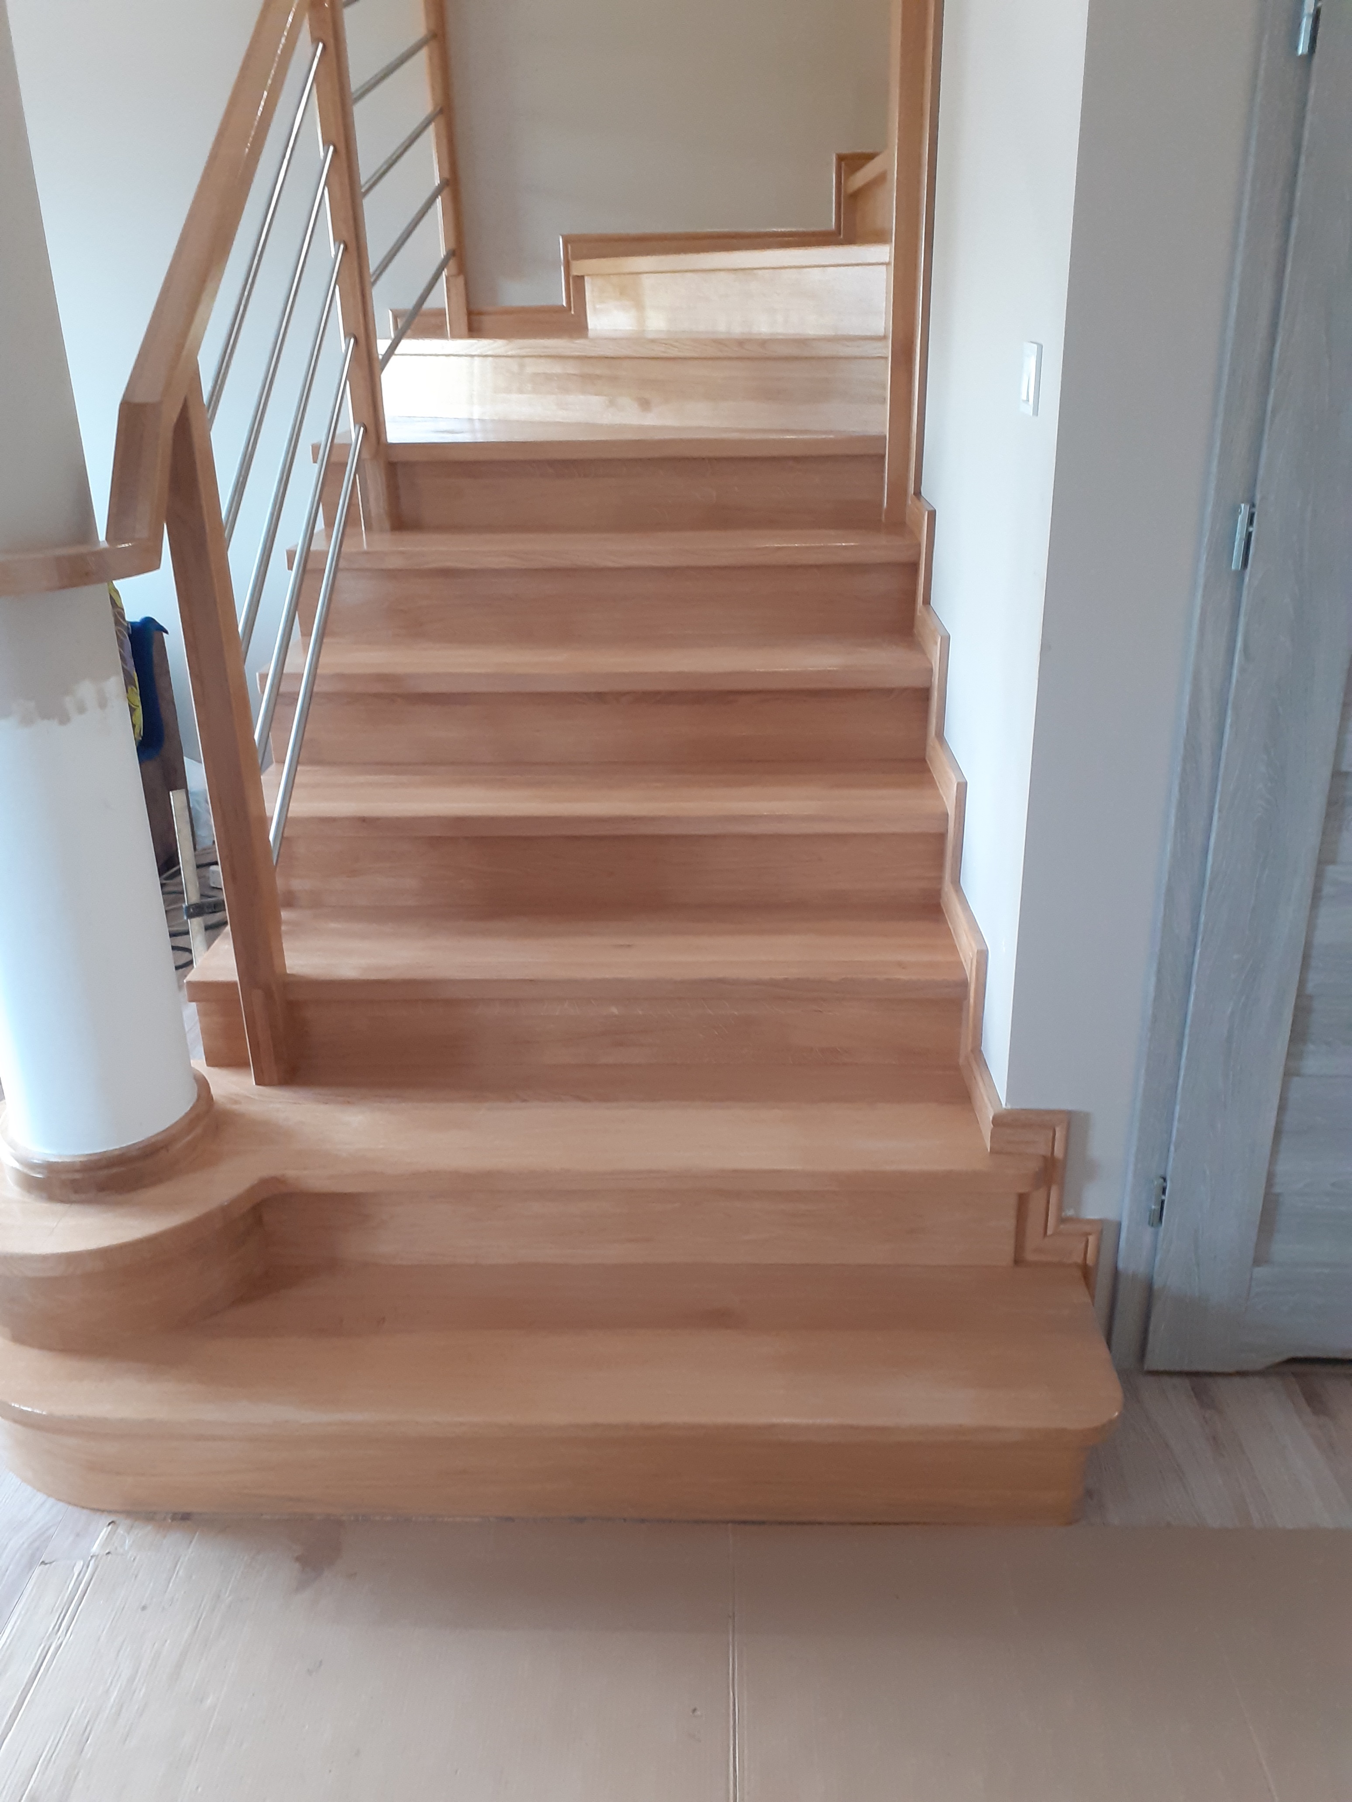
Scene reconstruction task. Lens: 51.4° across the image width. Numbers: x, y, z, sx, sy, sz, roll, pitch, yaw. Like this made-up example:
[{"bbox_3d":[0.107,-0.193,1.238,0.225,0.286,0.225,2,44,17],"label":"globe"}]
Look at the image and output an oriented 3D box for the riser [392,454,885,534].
[{"bbox_3d":[-0.143,-0.854,2.927,1.147,0.142,0.022,0,23,2],"label":"riser"}]

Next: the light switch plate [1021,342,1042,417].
[{"bbox_3d":[0.452,-0.664,1.786,0.012,0.082,0.082,0,23,2],"label":"light switch plate"}]

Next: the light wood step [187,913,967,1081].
[{"bbox_3d":[-0.152,0.145,2.346,1.208,0.177,0.285,0,23,2],"label":"light wood step"}]

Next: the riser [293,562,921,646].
[{"bbox_3d":[-0.140,-0.590,2.759,1.203,0.142,0.022,0,23,2],"label":"riser"}]

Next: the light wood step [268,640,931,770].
[{"bbox_3d":[-0.144,-0.383,2.682,1.208,0.177,0.285,0,23,2],"label":"light wood step"}]

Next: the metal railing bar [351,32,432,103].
[{"bbox_3d":[-0.614,-1.828,3.079,0.018,0.018,1.080,0,38,2],"label":"metal railing bar"}]

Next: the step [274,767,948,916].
[{"bbox_3d":[-0.148,-0.119,2.514,1.208,0.177,0.285,0,23,2],"label":"step"}]

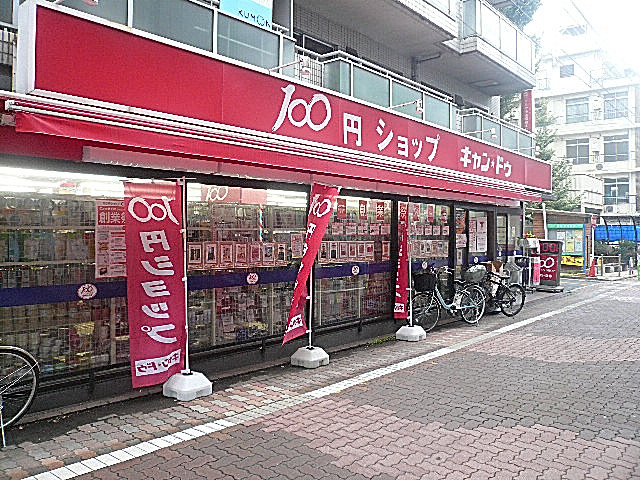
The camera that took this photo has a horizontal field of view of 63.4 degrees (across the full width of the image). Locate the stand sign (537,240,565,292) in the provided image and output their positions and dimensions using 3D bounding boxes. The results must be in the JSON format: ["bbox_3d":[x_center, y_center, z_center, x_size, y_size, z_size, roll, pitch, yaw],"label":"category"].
[{"bbox_3d":[5.980,0.682,13.400,0.580,1.310,0.400,0,1,42],"label":"stand sign"}]

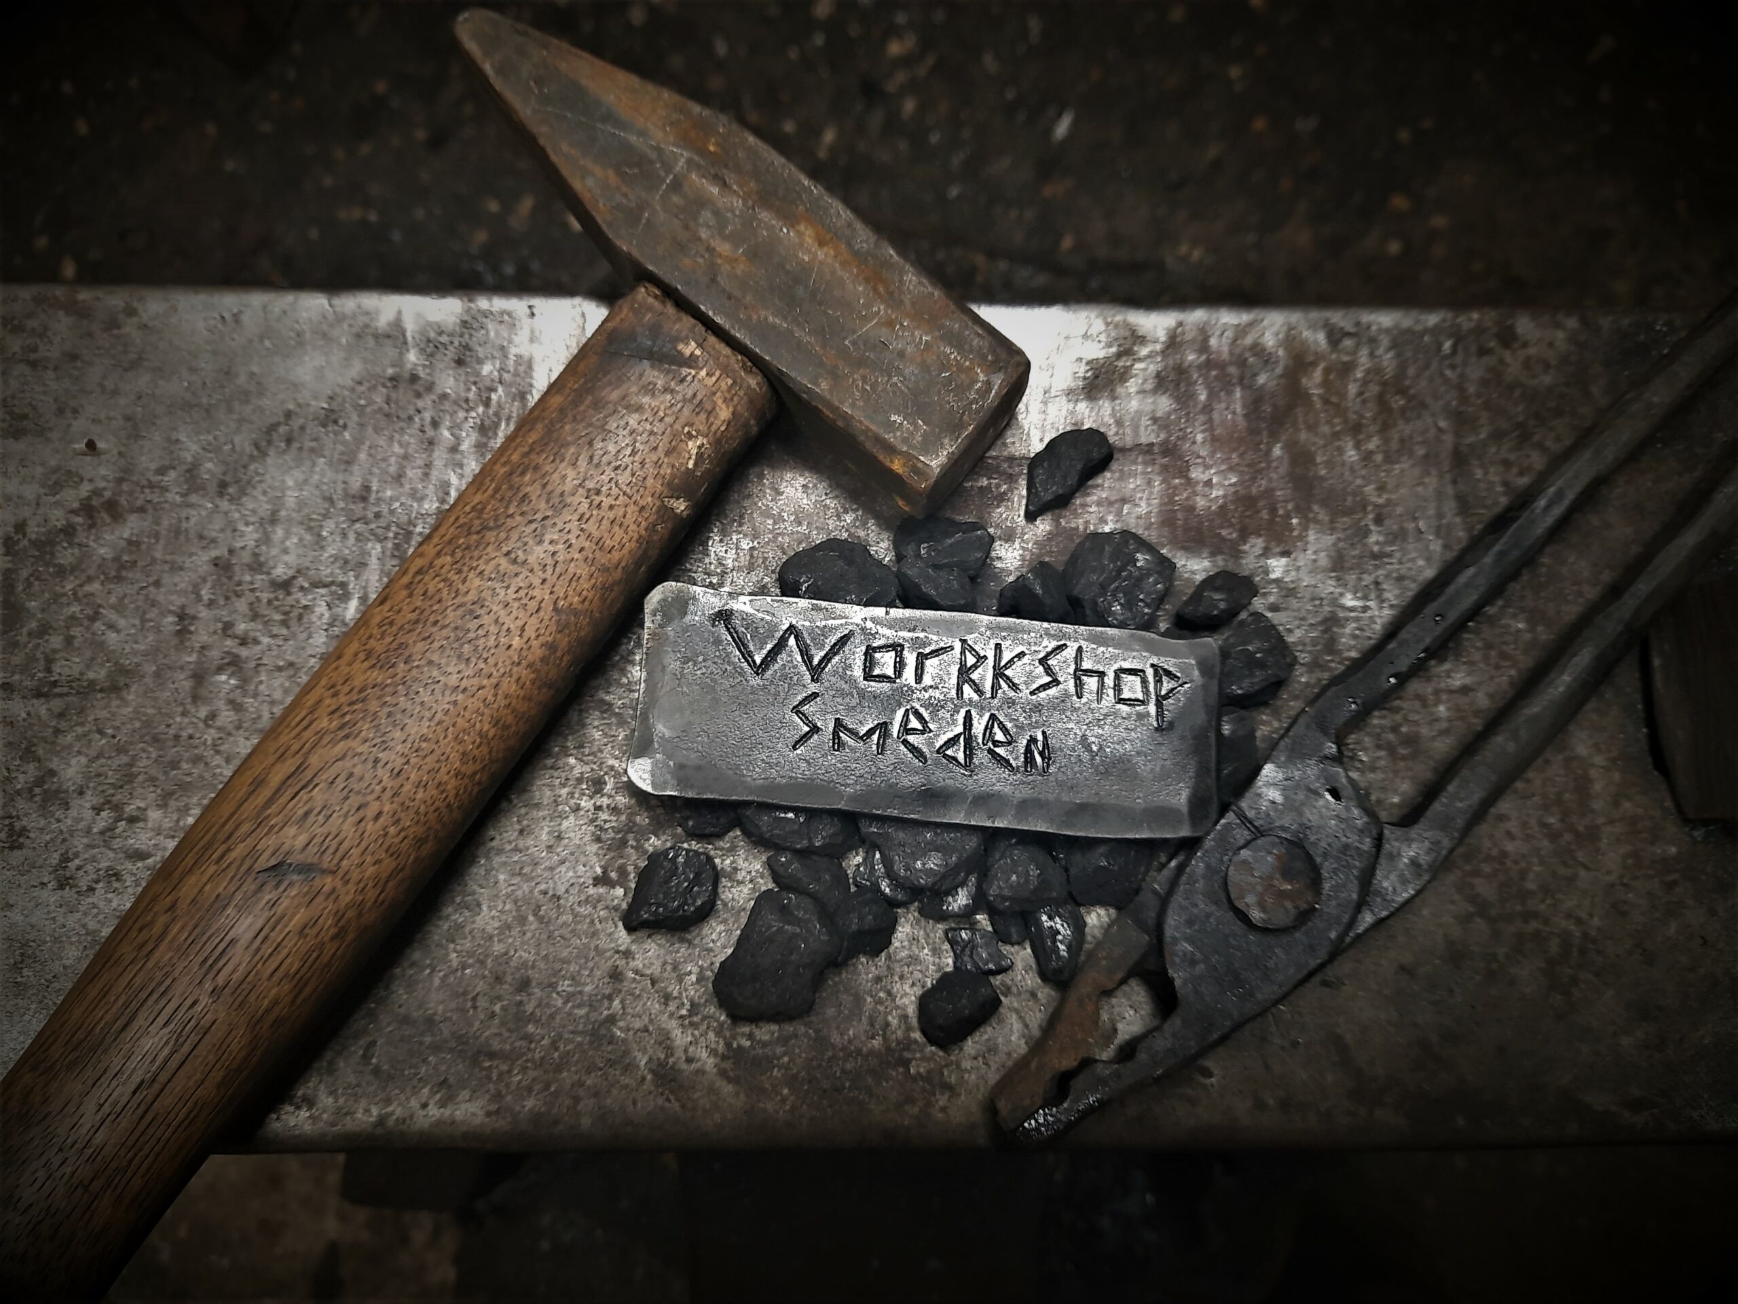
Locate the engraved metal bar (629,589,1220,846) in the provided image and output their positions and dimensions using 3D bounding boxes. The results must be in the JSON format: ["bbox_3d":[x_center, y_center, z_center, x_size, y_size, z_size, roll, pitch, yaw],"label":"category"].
[{"bbox_3d":[0.011,0.012,0.248,0.116,0.005,0.041,5,80,-1],"label":"engraved metal bar"}]

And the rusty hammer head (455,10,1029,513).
[{"bbox_3d":[-0.028,-0.083,0.260,0.134,0.035,0.036,38,82,4],"label":"rusty hammer head"}]

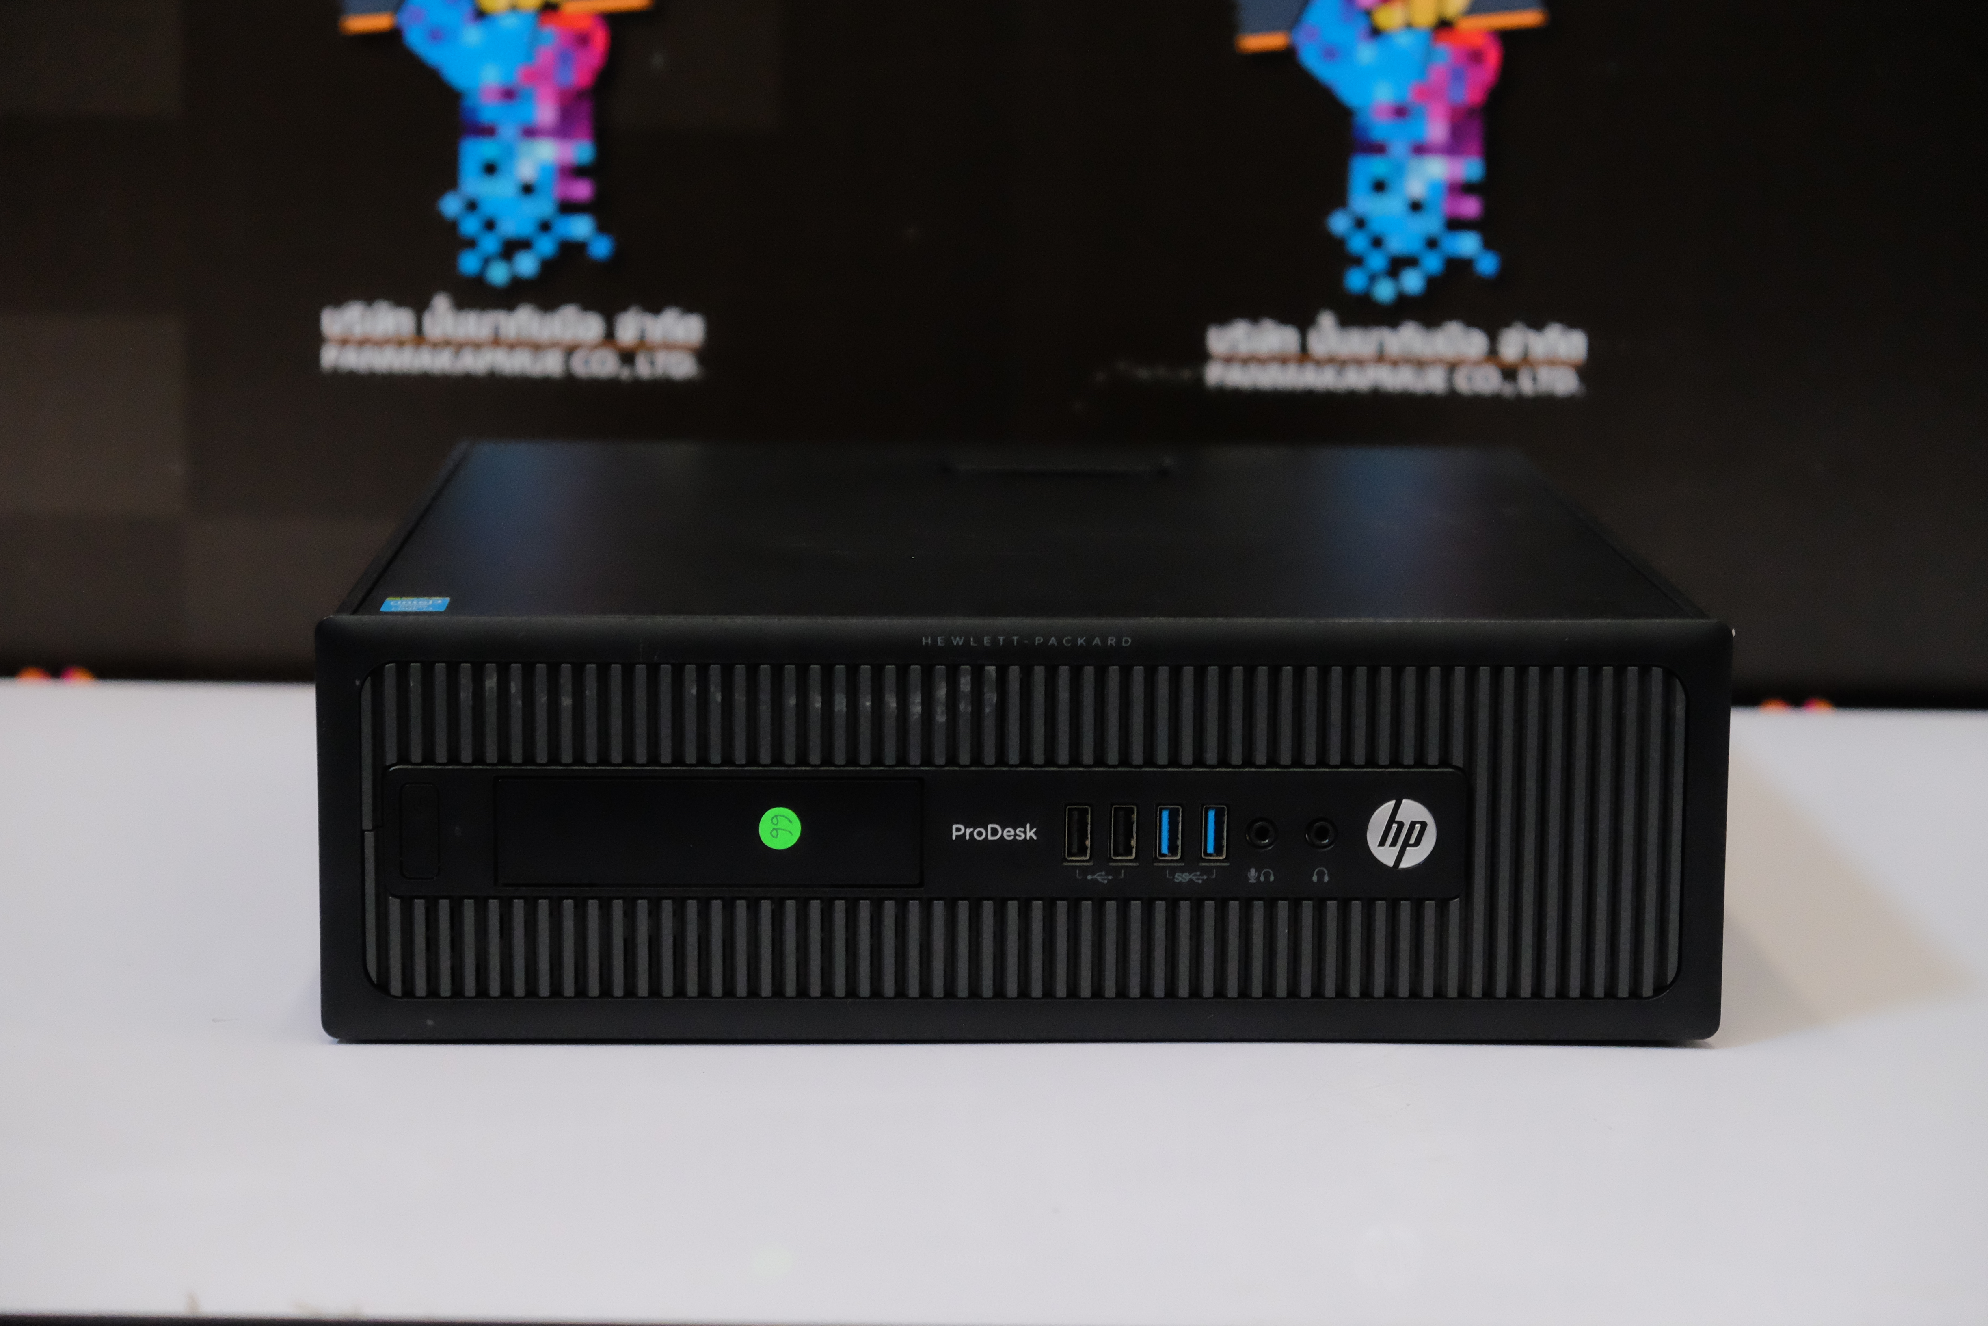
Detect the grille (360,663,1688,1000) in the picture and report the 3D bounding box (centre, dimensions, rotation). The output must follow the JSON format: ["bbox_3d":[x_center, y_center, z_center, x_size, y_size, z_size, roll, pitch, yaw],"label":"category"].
[{"bbox_3d":[0.008,0.040,1.105,0.318,0.083,0.012,0,9,-2],"label":"grille"}]

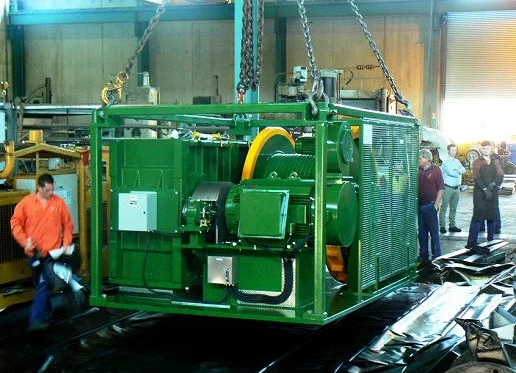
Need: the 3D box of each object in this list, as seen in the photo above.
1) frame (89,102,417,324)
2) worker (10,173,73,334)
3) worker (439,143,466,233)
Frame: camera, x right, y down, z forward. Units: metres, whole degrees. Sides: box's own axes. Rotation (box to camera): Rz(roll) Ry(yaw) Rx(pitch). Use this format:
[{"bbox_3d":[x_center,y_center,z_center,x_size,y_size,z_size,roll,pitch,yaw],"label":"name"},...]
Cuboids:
[{"bbox_3d":[0.181,0.200,11.043,2.740,2.170,3.830,1,2,24],"label":"frame"},{"bbox_3d":[-2.370,0.700,9.850,0.640,1.690,0.560,0,4,-9],"label":"worker"},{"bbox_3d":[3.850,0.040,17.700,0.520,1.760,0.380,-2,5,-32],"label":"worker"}]

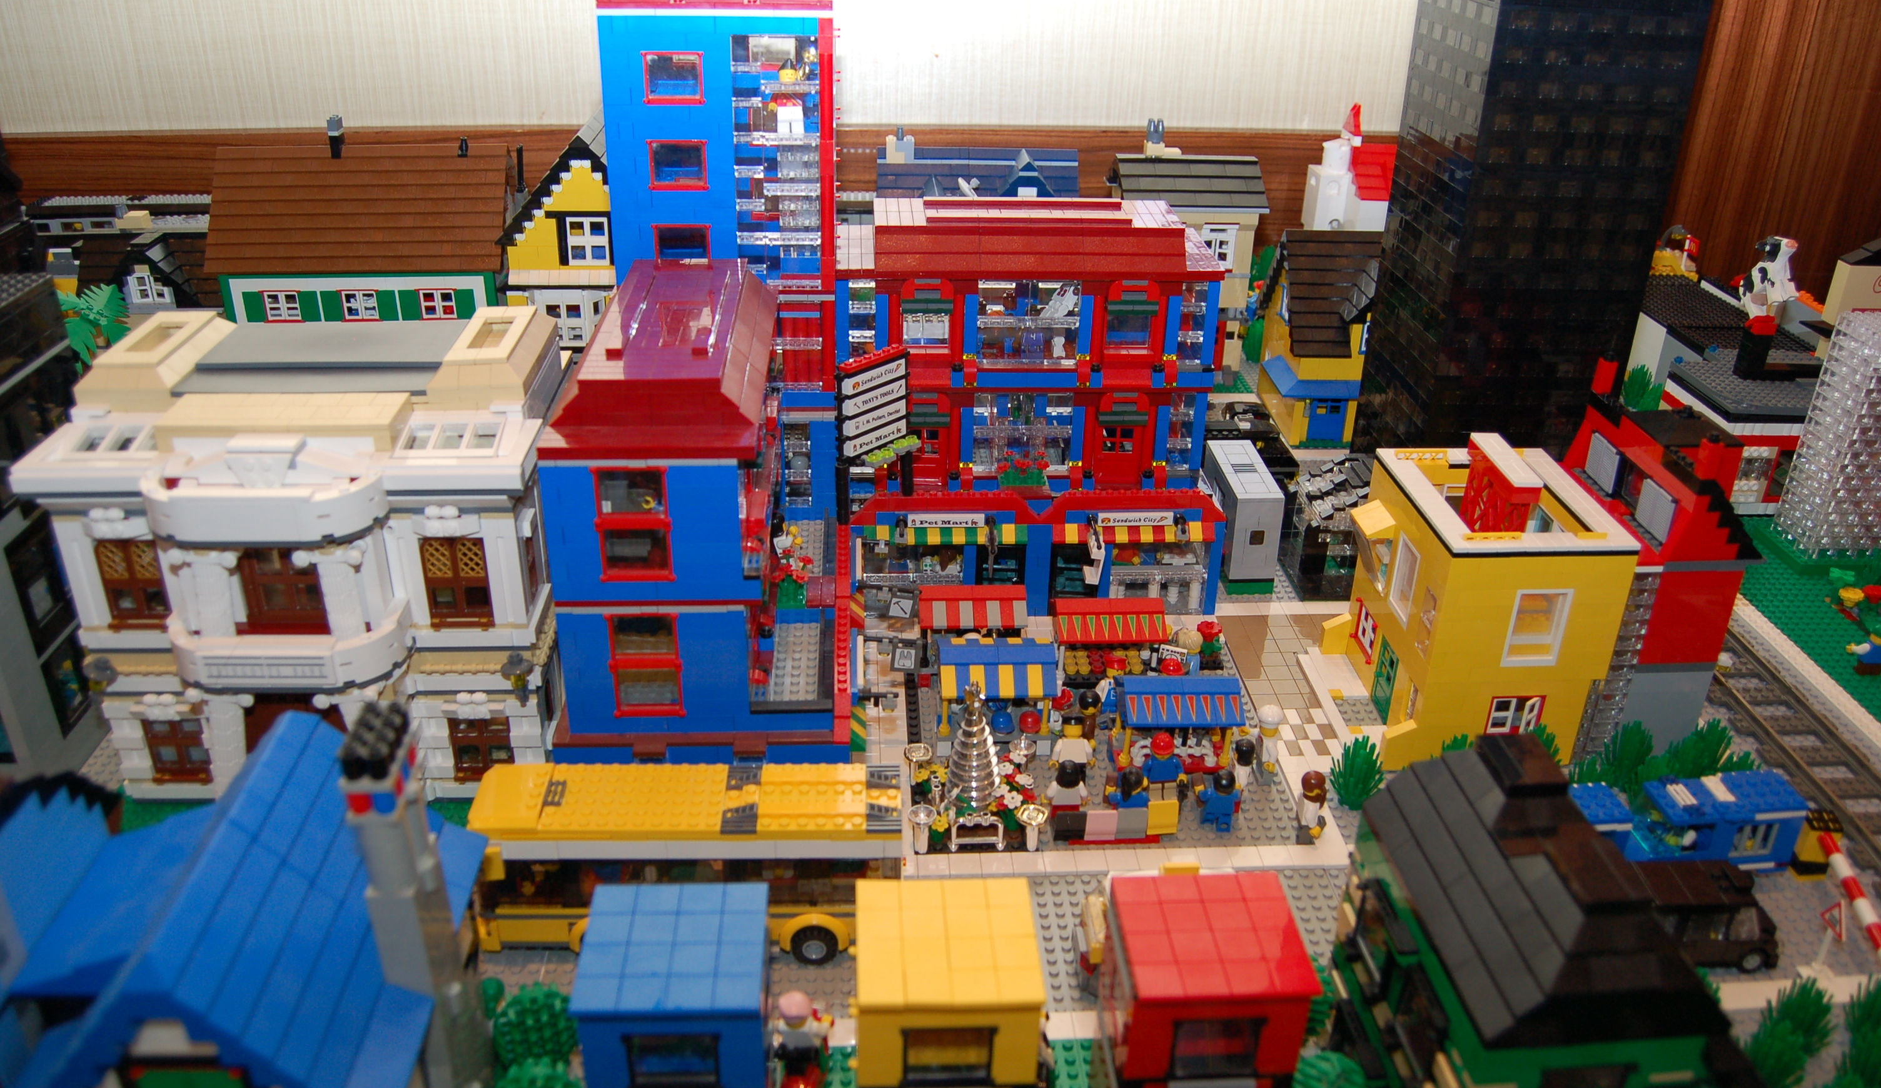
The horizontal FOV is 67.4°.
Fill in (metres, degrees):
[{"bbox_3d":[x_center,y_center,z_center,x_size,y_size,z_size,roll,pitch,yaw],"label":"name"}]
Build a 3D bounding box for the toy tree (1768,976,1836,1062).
[{"bbox_3d":[0.373,0.203,0.612,0.033,0.042,0.033,0,27,-3],"label":"toy tree"}]

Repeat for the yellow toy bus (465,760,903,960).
[{"bbox_3d":[-0.116,0.148,0.658,0.194,0.079,0.050,0,27,-3],"label":"yellow toy bus"}]

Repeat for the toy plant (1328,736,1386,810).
[{"bbox_3d":[0.224,0.123,0.751,0.029,0.038,0.029,0,27,-3],"label":"toy plant"}]

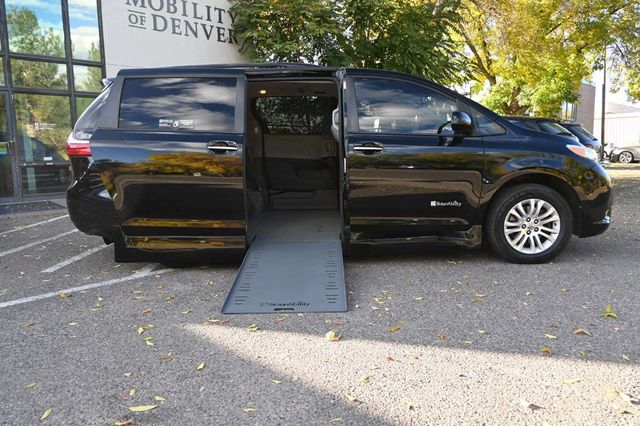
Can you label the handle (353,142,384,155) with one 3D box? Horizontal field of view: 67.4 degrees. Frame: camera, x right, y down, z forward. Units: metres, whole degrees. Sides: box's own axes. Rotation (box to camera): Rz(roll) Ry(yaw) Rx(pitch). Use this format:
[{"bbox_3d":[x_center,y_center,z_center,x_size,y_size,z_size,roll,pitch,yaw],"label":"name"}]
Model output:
[{"bbox_3d":[0.410,-0.546,4.060,0.260,0.090,0.060,-1,7,1],"label":"handle"}]

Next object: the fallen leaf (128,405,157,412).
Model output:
[{"bbox_3d":[-0.718,0.788,1.938,0.113,0.012,0.040,-2,8,-11],"label":"fallen leaf"}]

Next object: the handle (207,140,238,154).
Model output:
[{"bbox_3d":[-0.807,-0.540,3.971,0.260,0.090,0.060,-1,7,1],"label":"handle"}]

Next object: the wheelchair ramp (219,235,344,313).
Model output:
[{"bbox_3d":[-0.212,0.450,3.666,0.785,0.050,1.358,-1,16,1],"label":"wheelchair ramp"}]

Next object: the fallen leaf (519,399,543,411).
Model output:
[{"bbox_3d":[0.842,0.764,1.917,0.092,0.020,0.060,-1,8,0],"label":"fallen leaf"}]

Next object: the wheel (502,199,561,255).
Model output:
[{"bbox_3d":[1.847,0.111,4.239,0.490,0.490,0.180,-1,8,1],"label":"wheel"}]

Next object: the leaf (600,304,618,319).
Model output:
[{"bbox_3d":[1.756,0.599,2.909,0.088,0.030,0.120,4,9,32],"label":"leaf"}]

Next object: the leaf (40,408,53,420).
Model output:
[{"bbox_3d":[-1.058,0.779,1.855,0.030,0.015,0.066,-1,7,0],"label":"leaf"}]

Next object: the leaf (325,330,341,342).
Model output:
[{"bbox_3d":[0.070,0.664,2.578,0.085,0.030,0.085,-1,7,1],"label":"leaf"}]

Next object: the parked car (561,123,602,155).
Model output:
[{"bbox_3d":[7.785,-2.433,18.203,4.700,1.700,1.880,7,11,43],"label":"parked car"}]

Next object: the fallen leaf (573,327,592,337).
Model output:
[{"bbox_3d":[1.447,0.652,2.644,0.105,0.025,0.060,-1,8,0],"label":"fallen leaf"}]

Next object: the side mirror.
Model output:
[{"bbox_3d":[1.177,-0.738,3.978,0.170,0.200,0.240,-1,8,1],"label":"side mirror"}]

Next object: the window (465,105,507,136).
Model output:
[{"bbox_3d":[1.450,-0.801,4.178,0.360,0.280,0.070,-2,-10,-5],"label":"window"}]

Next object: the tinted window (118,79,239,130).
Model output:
[{"bbox_3d":[-1.189,-0.907,4.011,0.965,0.430,0.040,-1,-7,1],"label":"tinted window"}]

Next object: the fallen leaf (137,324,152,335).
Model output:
[{"bbox_3d":[-0.996,0.664,2.727,0.078,0.020,0.085,-4,8,-21],"label":"fallen leaf"}]

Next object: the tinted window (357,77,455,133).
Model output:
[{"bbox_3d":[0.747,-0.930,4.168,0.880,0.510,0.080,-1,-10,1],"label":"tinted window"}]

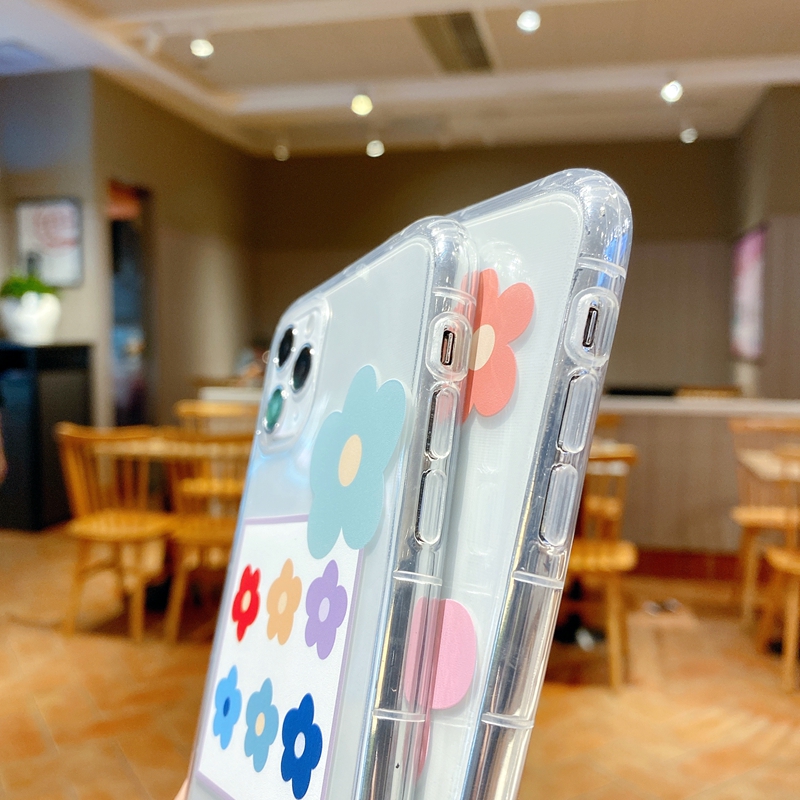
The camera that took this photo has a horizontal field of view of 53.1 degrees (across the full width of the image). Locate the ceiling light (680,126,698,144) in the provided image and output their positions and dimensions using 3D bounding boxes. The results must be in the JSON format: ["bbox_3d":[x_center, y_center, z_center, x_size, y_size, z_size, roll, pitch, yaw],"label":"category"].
[{"bbox_3d":[2.126,-1.949,5.905,0.125,0.125,0.125,3,6,20],"label":"ceiling light"}]

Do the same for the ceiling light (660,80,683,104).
[{"bbox_3d":[1.627,-1.843,4.802,0.125,0.135,0.125,3,6,19],"label":"ceiling light"}]

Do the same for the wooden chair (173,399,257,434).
[{"bbox_3d":[-0.911,0.425,3.763,0.440,0.810,0.480,1,6,3],"label":"wooden chair"}]

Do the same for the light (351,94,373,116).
[{"bbox_3d":[-0.249,-1.908,5.181,0.125,0.135,0.125,1,6,-3],"label":"light"}]

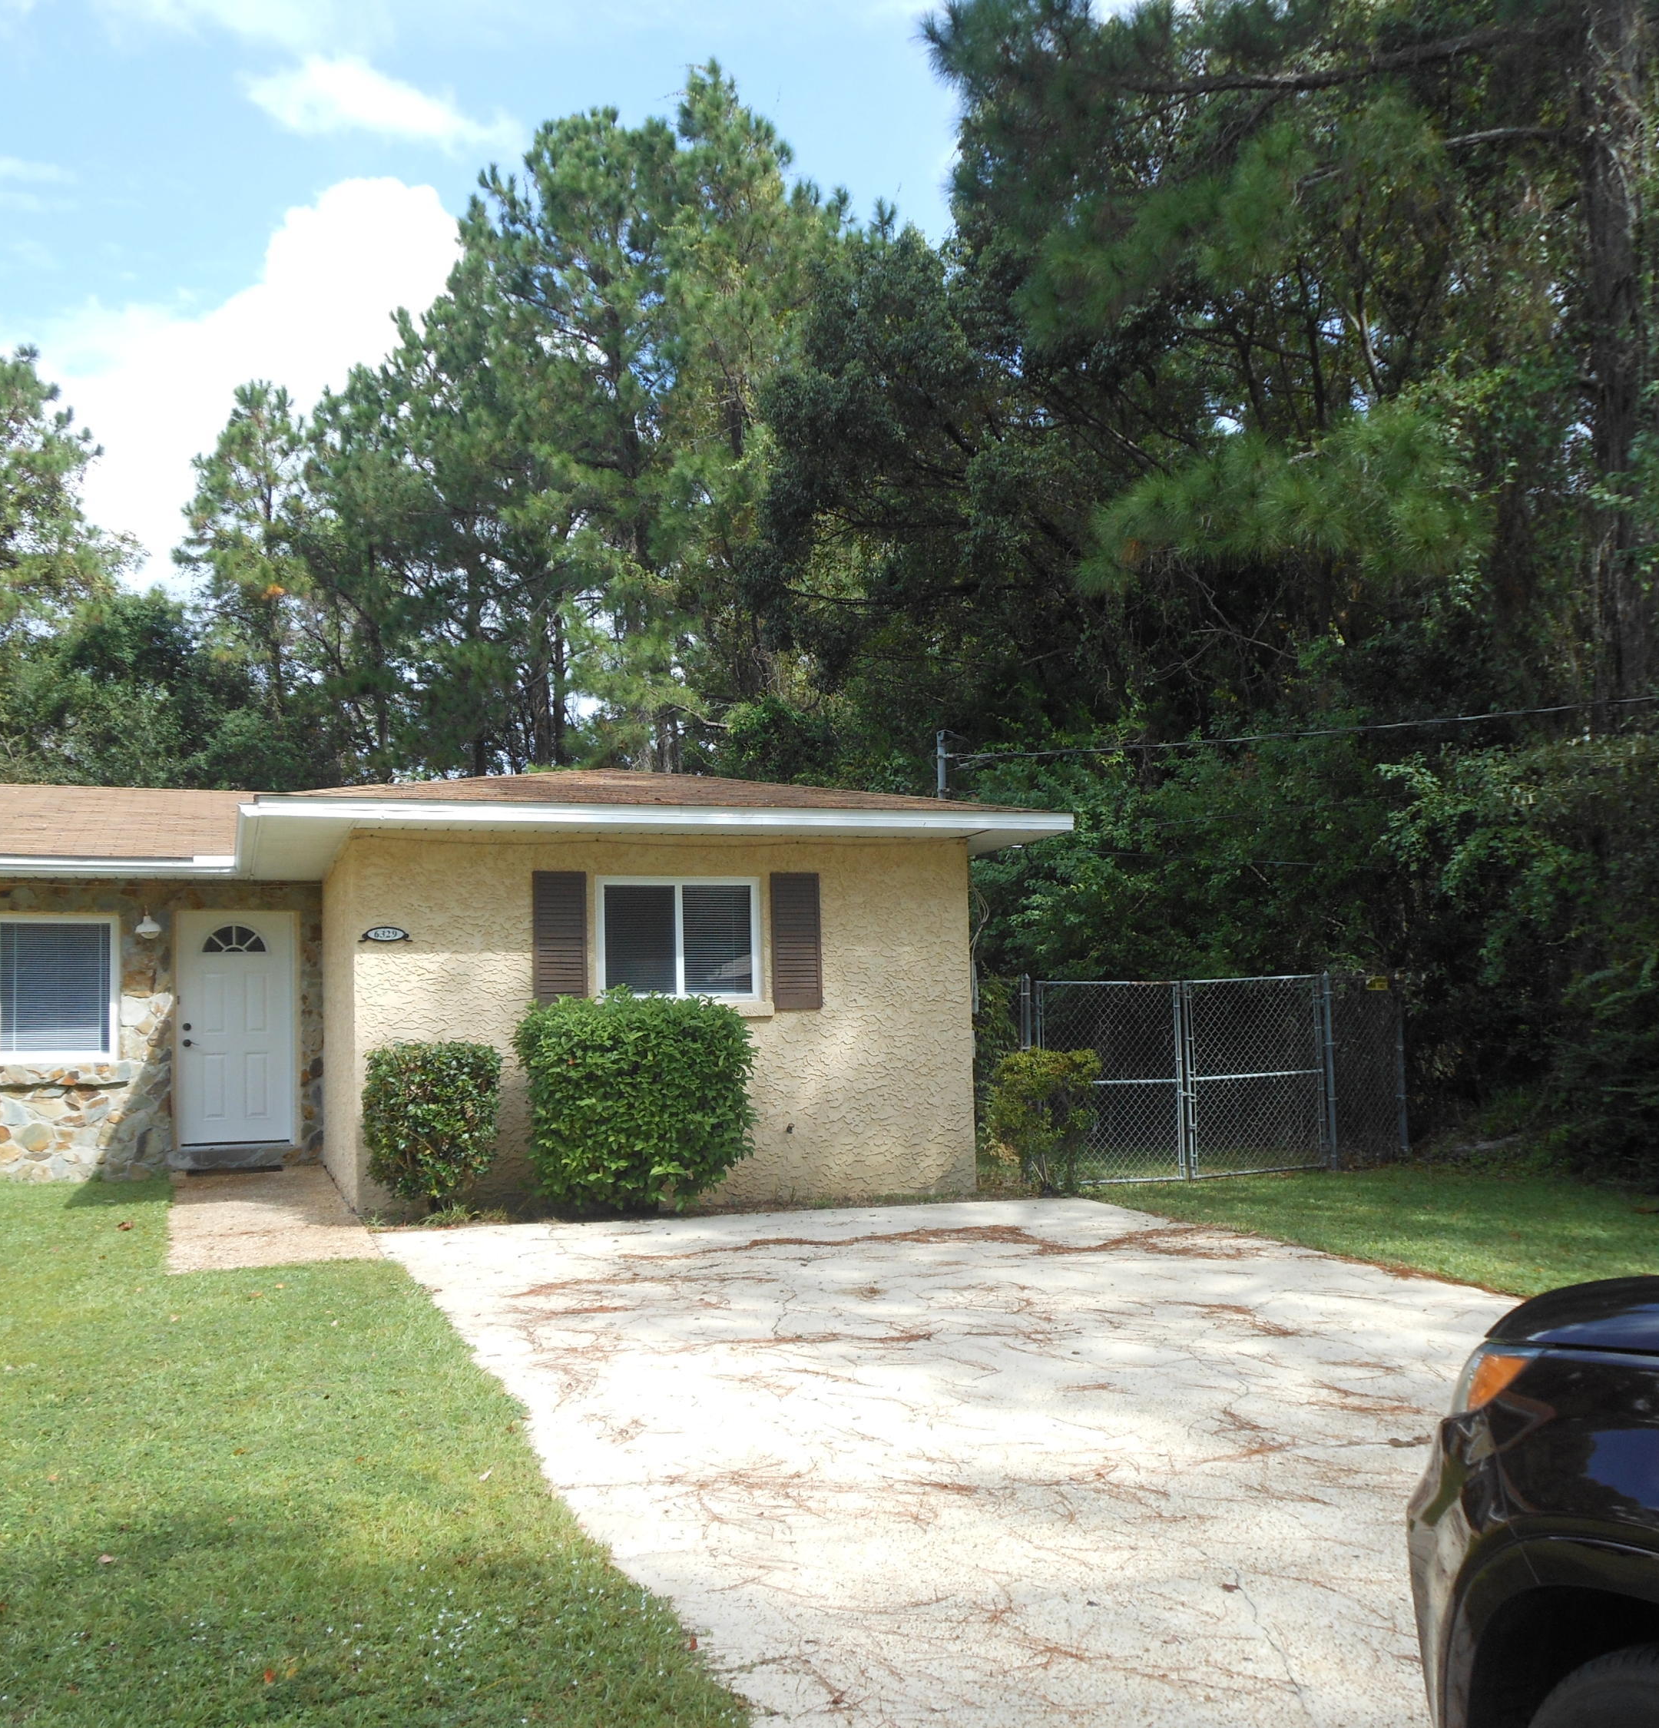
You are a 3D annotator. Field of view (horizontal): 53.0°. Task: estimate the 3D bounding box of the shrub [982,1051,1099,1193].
[{"bbox_3d":[1.572,1.895,12.200,0.820,1.070,0.780,-1,-5,0],"label":"shrub"}]

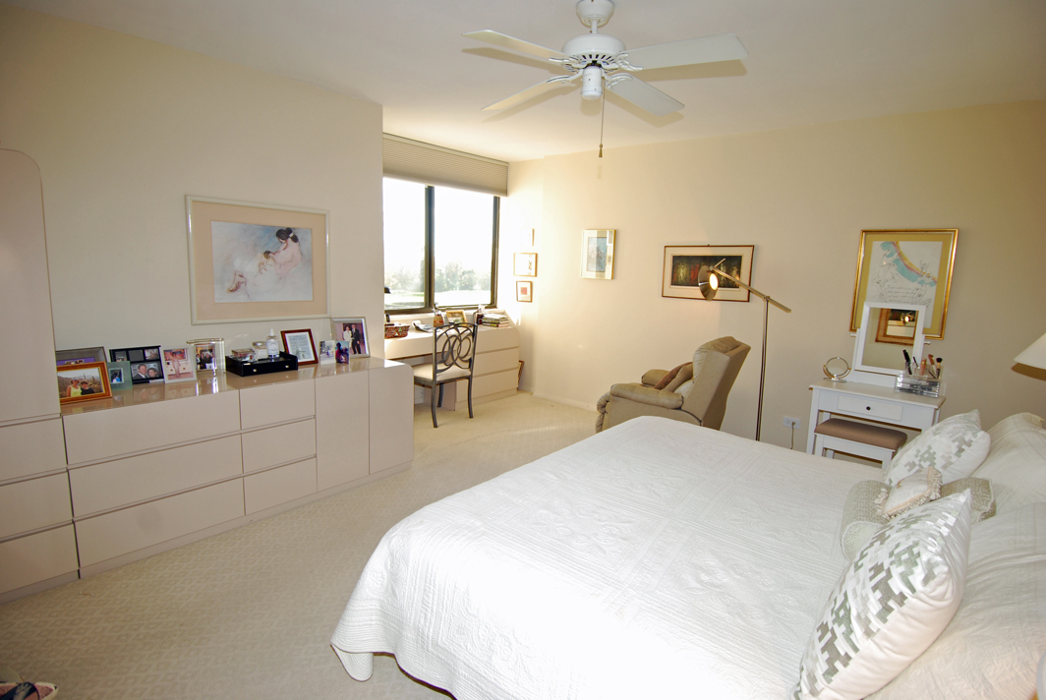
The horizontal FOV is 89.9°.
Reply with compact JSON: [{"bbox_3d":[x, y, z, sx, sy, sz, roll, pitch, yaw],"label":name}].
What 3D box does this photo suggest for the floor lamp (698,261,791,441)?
[{"bbox_3d":[1.560,0.115,3.833,0.680,1.530,0.280,10,12,40],"label":"floor lamp"}]

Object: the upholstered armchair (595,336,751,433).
[{"bbox_3d":[1.107,0.361,3.835,0.940,1.010,0.860,9,12,35],"label":"upholstered armchair"}]

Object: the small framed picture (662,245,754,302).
[{"bbox_3d":[1.512,-0.642,4.353,0.745,0.443,0.030,10,12,40],"label":"small framed picture"}]

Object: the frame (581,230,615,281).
[{"bbox_3d":[0.712,-0.900,4.946,0.348,0.458,0.030,10,12,39],"label":"frame"}]

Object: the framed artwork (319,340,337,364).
[{"bbox_3d":[-1.273,0.018,3.404,0.100,0.153,0.025,-6,9,-43],"label":"framed artwork"}]

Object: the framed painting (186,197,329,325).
[{"bbox_3d":[-1.583,-0.532,3.220,0.030,0.709,0.849,10,12,39],"label":"framed painting"}]

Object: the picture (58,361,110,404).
[{"bbox_3d":[-2.009,0.151,2.373,0.030,0.168,0.210,-7,2,36],"label":"picture"}]

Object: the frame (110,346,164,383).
[{"bbox_3d":[-2.010,0.082,2.729,0.028,0.187,0.222,-2,5,38],"label":"frame"}]

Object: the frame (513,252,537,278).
[{"bbox_3d":[0.022,-0.932,5.739,0.305,0.255,0.025,10,12,40],"label":"frame"}]

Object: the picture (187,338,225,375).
[{"bbox_3d":[-1.827,0.051,3.027,0.178,0.200,0.050,-7,14,-43],"label":"picture"}]

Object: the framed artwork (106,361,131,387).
[{"bbox_3d":[-2.005,0.129,2.593,0.022,0.137,0.103,-3,3,45],"label":"framed artwork"}]

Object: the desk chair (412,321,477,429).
[{"bbox_3d":[-0.766,0.178,4.712,0.530,0.889,0.490,10,12,39],"label":"desk chair"}]

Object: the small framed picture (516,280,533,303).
[{"bbox_3d":[0.019,-0.643,5.780,0.205,0.225,0.025,10,12,40],"label":"small framed picture"}]

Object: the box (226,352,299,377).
[{"bbox_3d":[-1.565,0.084,3.149,0.215,0.085,0.320,10,12,40],"label":"box"}]

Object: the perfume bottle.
[{"bbox_3d":[-1.537,-0.032,3.209,0.065,0.175,0.072,10,12,40],"label":"perfume bottle"}]

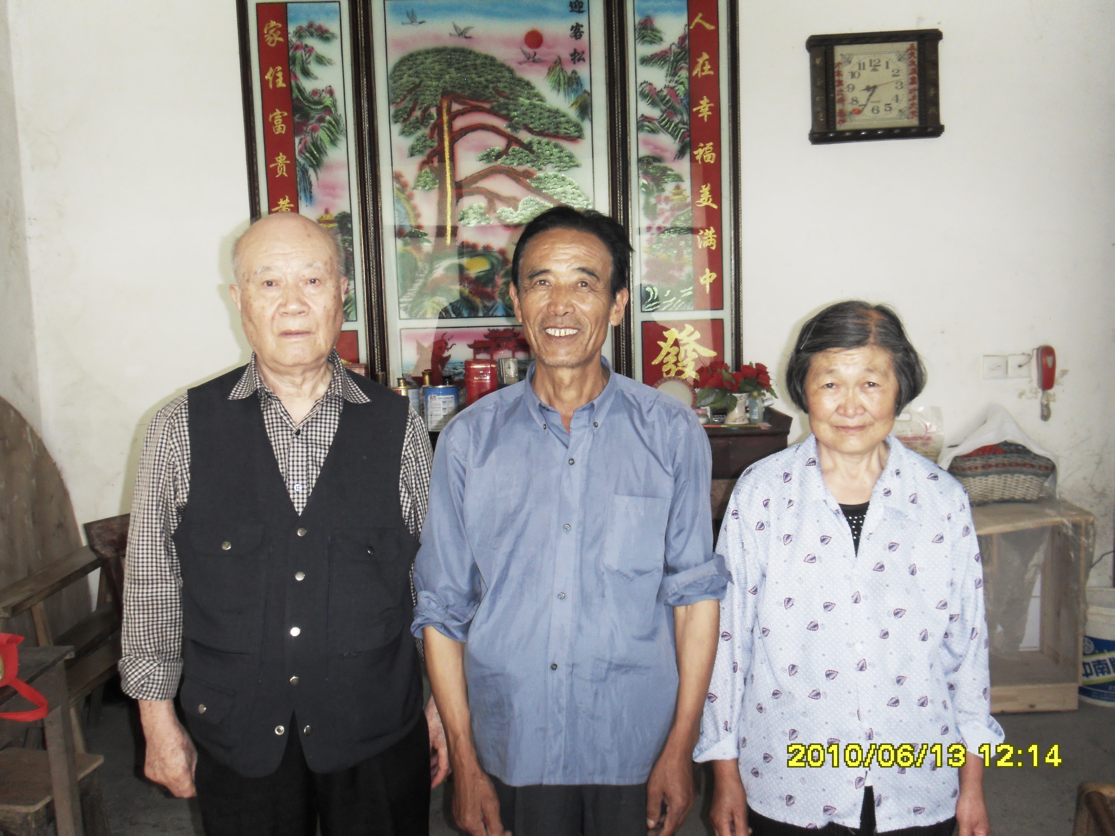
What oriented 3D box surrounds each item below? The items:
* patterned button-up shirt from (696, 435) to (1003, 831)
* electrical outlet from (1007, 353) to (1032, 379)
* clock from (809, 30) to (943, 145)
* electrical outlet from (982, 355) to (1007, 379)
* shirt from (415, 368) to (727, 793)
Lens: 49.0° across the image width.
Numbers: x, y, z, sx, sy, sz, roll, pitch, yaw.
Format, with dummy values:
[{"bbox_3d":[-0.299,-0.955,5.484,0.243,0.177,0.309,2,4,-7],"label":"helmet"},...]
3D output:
[{"bbox_3d":[0.459,0.328,1.940,0.470,0.595,0.260,-1,7,8],"label":"patterned button-up shirt"},{"bbox_3d":[1.693,-0.190,4.485,0.086,0.086,0.012,-2,7,0],"label":"electrical outlet"},{"bbox_3d":[1.130,-1.178,4.349,0.475,0.380,0.055,-3,7,0],"label":"clock"},{"bbox_3d":[1.604,-0.186,4.486,0.086,0.086,0.012,-2,7,0],"label":"electrical outlet"},{"bbox_3d":[0.023,0.239,1.960,0.490,0.650,0.270,-1,7,4],"label":"shirt"}]

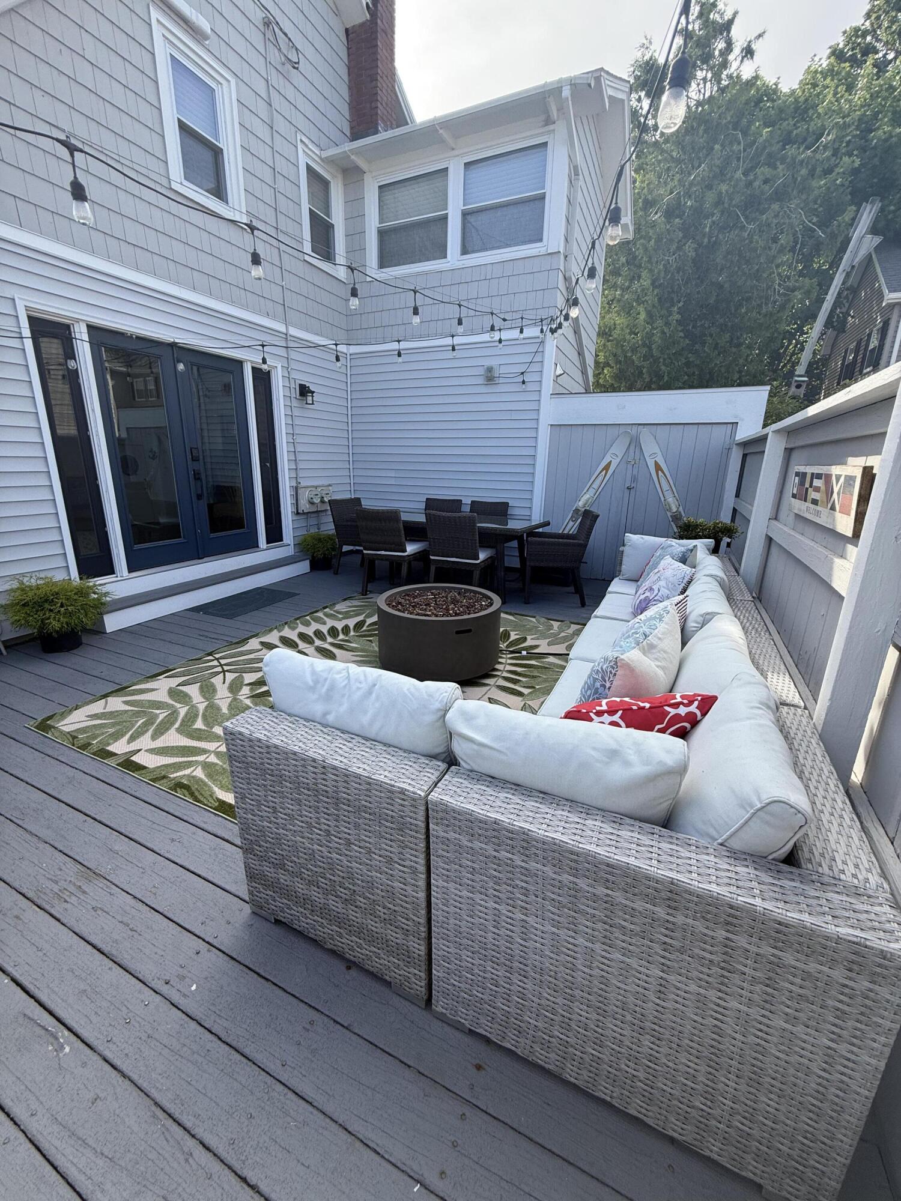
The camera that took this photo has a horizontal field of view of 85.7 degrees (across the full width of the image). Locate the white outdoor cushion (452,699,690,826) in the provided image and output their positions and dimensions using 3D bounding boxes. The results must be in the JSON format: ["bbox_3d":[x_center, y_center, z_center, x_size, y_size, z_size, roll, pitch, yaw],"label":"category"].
[{"bbox_3d":[0.258,0.438,1.164,0.520,0.390,0.175,9,29,24],"label":"white outdoor cushion"}]

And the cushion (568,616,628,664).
[{"bbox_3d":[1.090,0.299,2.672,0.720,0.120,0.720,9,18,24],"label":"cushion"}]

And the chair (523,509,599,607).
[{"bbox_3d":[1.057,-0.437,4.717,0.640,0.875,0.580,4,16,11],"label":"chair"}]

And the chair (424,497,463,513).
[{"bbox_3d":[-0.175,-0.769,5.899,0.490,0.875,0.600,9,17,24],"label":"chair"}]

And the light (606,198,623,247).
[{"bbox_3d":[0.531,-1.223,1.570,0.050,0.132,0.050,8,18,24],"label":"light"}]

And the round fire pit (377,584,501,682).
[{"bbox_3d":[-0.073,0.192,3.336,0.838,0.410,0.838,1,16,0],"label":"round fire pit"}]

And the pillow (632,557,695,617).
[{"bbox_3d":[1.283,-0.046,2.958,0.140,0.430,0.430,27,15,-3],"label":"pillow"}]

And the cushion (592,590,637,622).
[{"bbox_3d":[1.361,0.126,3.229,0.710,0.110,0.640,9,17,24],"label":"cushion"}]

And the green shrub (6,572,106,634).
[{"bbox_3d":[-2.713,0.001,3.365,0.560,0.390,0.560,8,18,24],"label":"green shrub"}]

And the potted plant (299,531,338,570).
[{"bbox_3d":[-1.666,-0.639,6.223,0.500,0.470,0.500,1,16,0],"label":"potted plant"}]

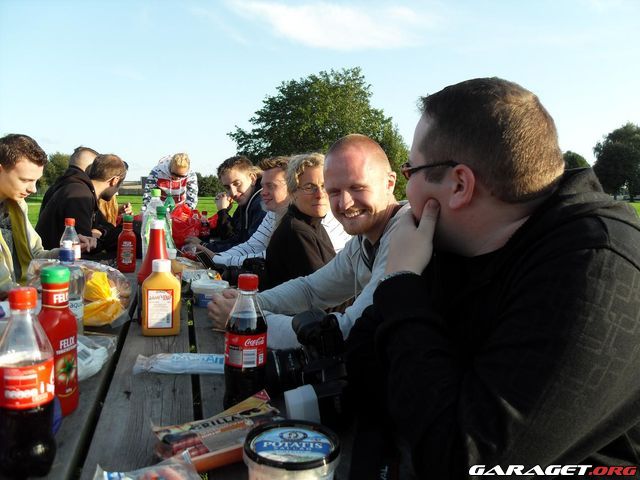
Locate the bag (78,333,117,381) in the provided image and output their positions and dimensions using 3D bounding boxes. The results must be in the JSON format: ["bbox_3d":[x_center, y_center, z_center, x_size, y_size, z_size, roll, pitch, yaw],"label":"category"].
[{"bbox_3d":[-0.478,0.211,1.060,0.130,0.060,0.180,0,5,-16],"label":"bag"}]

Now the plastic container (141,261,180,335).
[{"bbox_3d":[-0.393,0.140,1.285,0.090,0.188,0.055,0,6,-7],"label":"plastic container"}]

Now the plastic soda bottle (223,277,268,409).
[{"bbox_3d":[-0.115,0.159,0.810,0.065,0.225,0.065,1,5,0],"label":"plastic soda bottle"}]

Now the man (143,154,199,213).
[{"bbox_3d":[-1.361,-0.105,4.694,0.500,1.337,0.750,-1,7,-19],"label":"man"}]

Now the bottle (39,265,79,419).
[{"bbox_3d":[-0.433,0.164,0.860,0.052,0.234,0.069,5,8,32],"label":"bottle"}]

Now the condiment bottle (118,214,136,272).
[{"bbox_3d":[-0.839,0.007,2.250,0.082,0.234,0.060,0,5,-11],"label":"condiment bottle"}]

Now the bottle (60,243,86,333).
[{"bbox_3d":[-0.579,0.122,1.190,0.066,0.237,0.066,-2,7,-26],"label":"bottle"}]

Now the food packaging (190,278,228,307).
[{"bbox_3d":[-0.336,0.168,1.590,0.113,0.066,0.113,0,7,-12],"label":"food packaging"}]

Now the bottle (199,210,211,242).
[{"bbox_3d":[-0.712,-0.073,3.200,0.065,0.225,0.065,1,5,0],"label":"bottle"}]

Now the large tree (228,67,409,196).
[{"bbox_3d":[-0.104,-7.151,36.000,12.500,9.842,11.500,1,5,0],"label":"large tree"}]

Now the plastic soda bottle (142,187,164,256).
[{"bbox_3d":[-0.585,-0.008,1.860,0.102,0.346,0.102,-1,7,-18],"label":"plastic soda bottle"}]

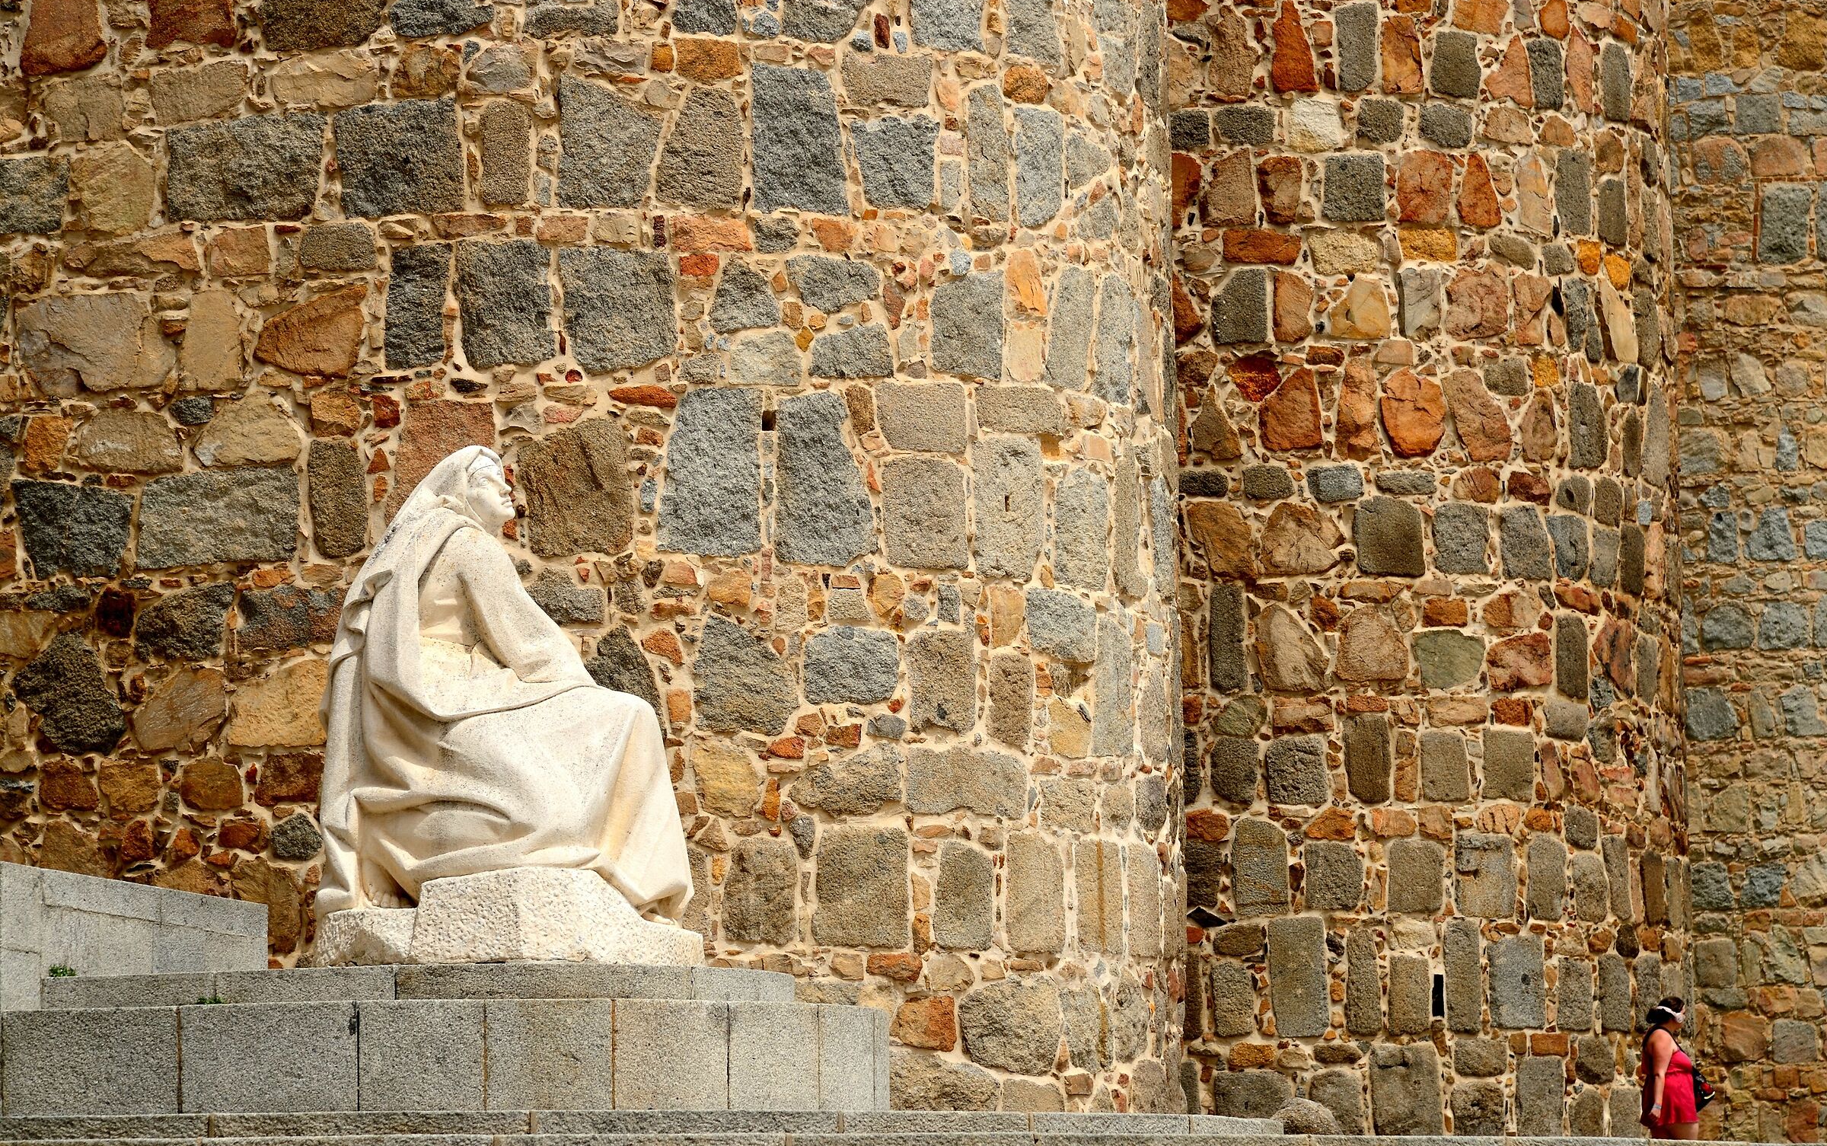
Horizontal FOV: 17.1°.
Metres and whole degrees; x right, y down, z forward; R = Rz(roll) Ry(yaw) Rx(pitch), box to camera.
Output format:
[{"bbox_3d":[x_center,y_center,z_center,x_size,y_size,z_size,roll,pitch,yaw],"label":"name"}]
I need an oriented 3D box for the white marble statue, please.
[{"bbox_3d":[-1.887,0.512,28.000,1.600,2.200,1.150,-2,-6,14],"label":"white marble statue"}]

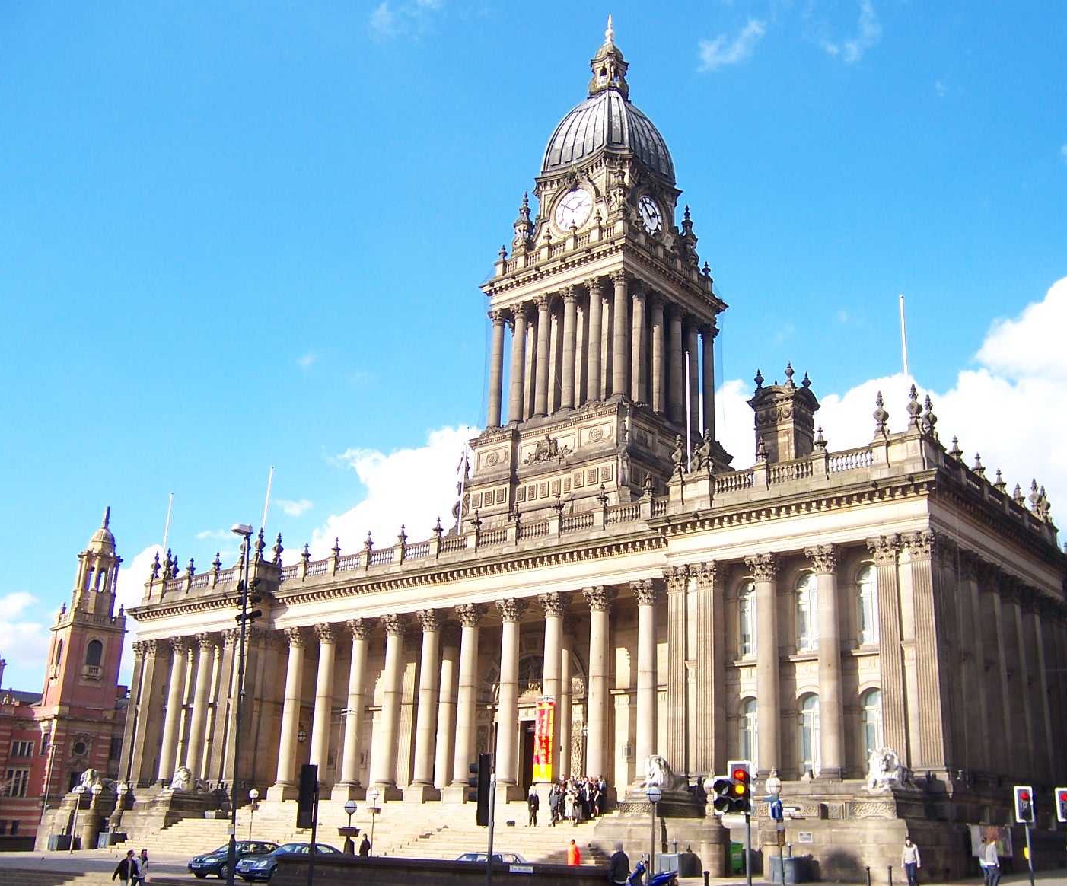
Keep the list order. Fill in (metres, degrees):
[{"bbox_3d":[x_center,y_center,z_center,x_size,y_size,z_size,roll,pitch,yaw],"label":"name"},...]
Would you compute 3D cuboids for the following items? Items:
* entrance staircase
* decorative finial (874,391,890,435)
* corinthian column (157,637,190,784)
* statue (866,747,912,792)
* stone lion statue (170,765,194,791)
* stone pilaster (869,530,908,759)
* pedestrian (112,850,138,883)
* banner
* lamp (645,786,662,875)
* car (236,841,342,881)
[{"bbox_3d":[-8.973,20.858,60.701,36.000,3.200,8.000,-14,-24,38],"label":"entrance staircase"},{"bbox_3d":[15.734,-1.302,50.968,0.750,2.100,0.750,-14,-24,38],"label":"decorative finial"},{"bbox_3d":[-25.613,19.075,80.353,1.240,10.150,1.240,-14,-25,38],"label":"corinthian column"},{"bbox_3d":[14.069,12.764,43.984,1.283,1.534,3.036,-14,-25,37],"label":"statue"},{"bbox_3d":[-21.941,21.497,72.045,1.283,1.534,3.036,-14,-25,37],"label":"stone lion statue"},{"bbox_3d":[15.199,9.045,47.680,1.315,10.298,0.626,-14,-25,37],"label":"stone pilaster"},{"bbox_3d":[-12.324,13.223,34.012,0.580,1.750,0.520,-14,-25,38],"label":"pedestrian"},{"bbox_3d":[0.575,15.807,59.992,1.100,4.500,0.090,-9,-22,29],"label":"banner"},{"bbox_3d":[4.667,15.144,44.088,0.580,3.600,0.580,2,-19,1],"label":"lamp"},{"bbox_3d":[-9.663,17.029,45.806,1.820,1.460,4.820,-14,-25,38],"label":"car"}]

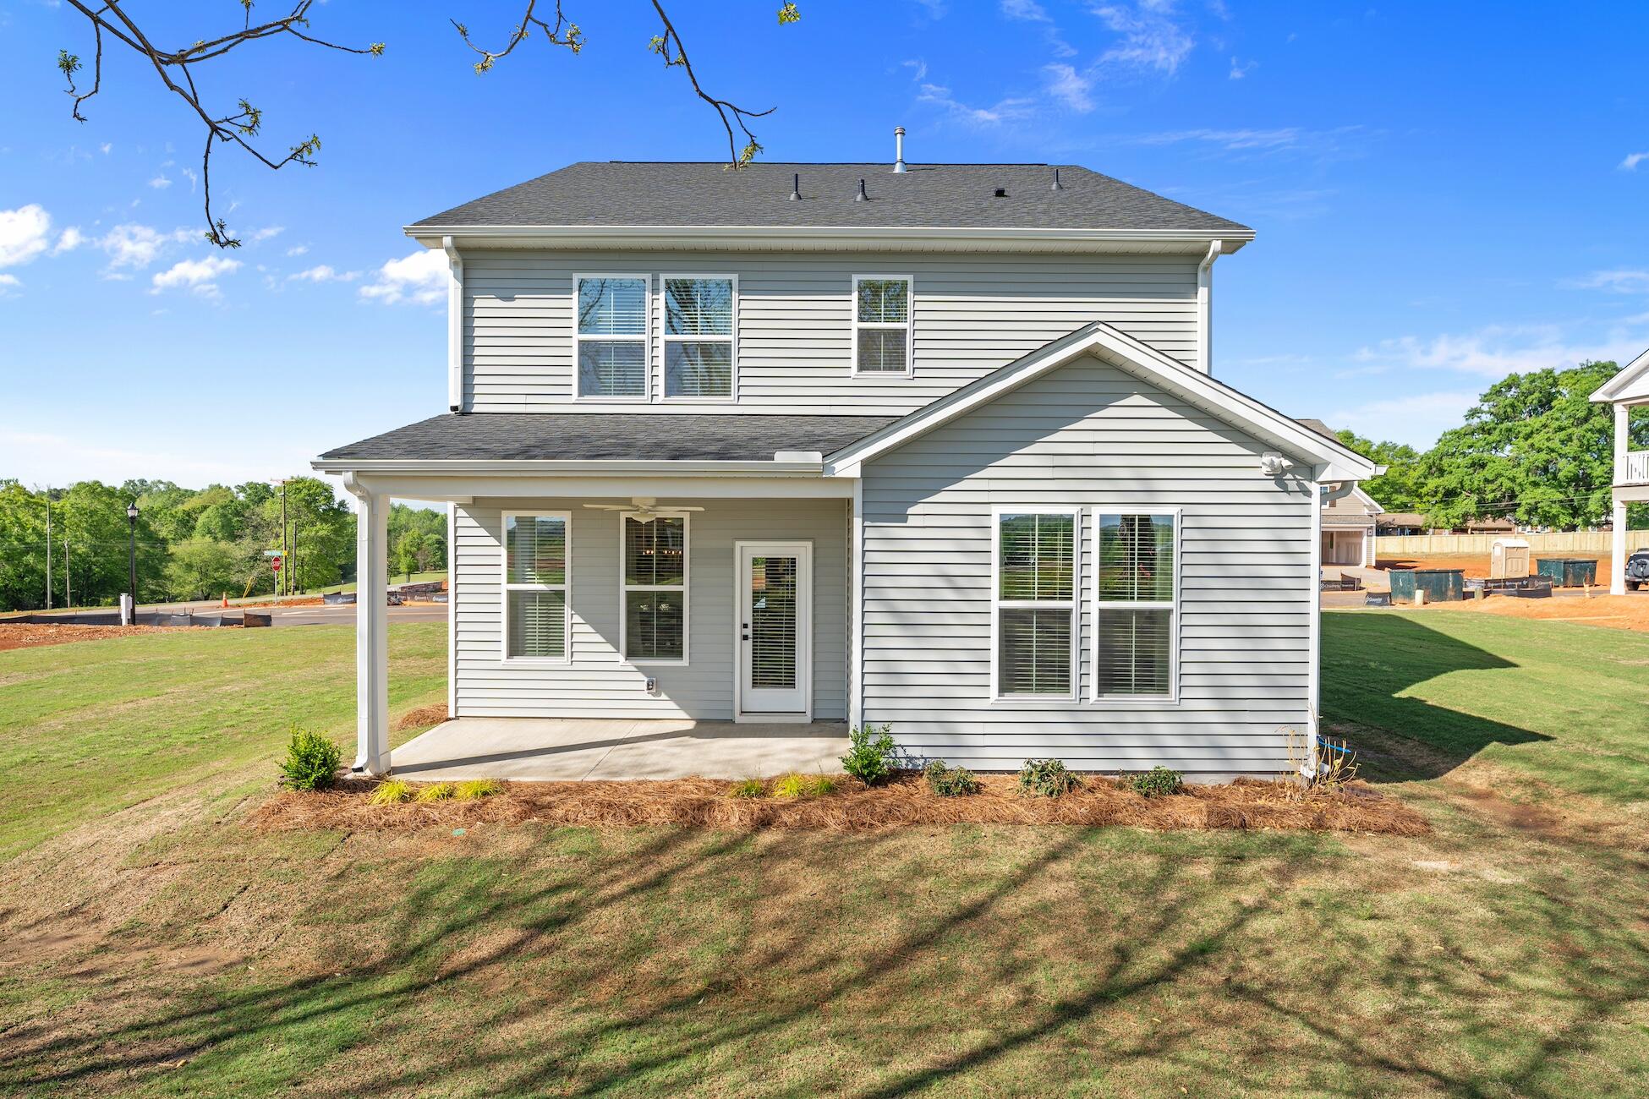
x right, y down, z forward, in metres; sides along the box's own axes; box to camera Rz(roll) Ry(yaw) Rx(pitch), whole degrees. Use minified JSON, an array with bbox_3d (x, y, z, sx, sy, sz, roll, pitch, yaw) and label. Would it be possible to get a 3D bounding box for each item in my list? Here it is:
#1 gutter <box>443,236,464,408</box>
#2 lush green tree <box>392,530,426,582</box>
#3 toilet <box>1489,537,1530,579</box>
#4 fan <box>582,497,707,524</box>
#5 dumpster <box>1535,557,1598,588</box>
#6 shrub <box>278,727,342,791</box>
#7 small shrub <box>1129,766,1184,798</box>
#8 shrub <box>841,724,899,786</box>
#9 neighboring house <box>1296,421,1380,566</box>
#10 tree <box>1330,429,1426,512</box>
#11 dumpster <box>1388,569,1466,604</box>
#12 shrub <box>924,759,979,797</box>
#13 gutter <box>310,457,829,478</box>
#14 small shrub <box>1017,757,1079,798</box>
[{"bbox_3d":[-4.360,-2.610,10.250,0.160,2.000,0.420,0,1,0],"label":"gutter"},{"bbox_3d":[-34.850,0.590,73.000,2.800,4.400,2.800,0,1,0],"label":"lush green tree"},{"bbox_3d":[39.060,0.540,49.500,1.200,2.280,1.150,0,1,6],"label":"toilet"},{"bbox_3d":[-1.917,-0.452,9.250,1.300,0.350,1.300,0,1,0],"label":"fan"},{"bbox_3d":[37.030,1.150,43.330,2.000,1.360,1.400,0,1,-9],"label":"dumpster"},{"bbox_3d":[-4.690,1.909,7.930,0.580,0.590,0.560,0,1,0],"label":"shrub"},{"bbox_3d":[2.973,2.085,7.800,0.490,0.300,0.450,0,1,0],"label":"small shrub"},{"bbox_3d":[0.416,1.871,7.920,0.520,0.580,0.500,0,1,0],"label":"shrub"},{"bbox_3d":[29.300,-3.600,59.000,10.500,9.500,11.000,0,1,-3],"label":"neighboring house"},{"bbox_3d":[71.212,-7.962,112.000,13.000,15.000,12.500,0,1,0],"label":"tree"},{"bbox_3d":[23.140,1.400,33.500,1.860,1.270,1.500,0,1,0],"label":"dumpster"},{"bbox_3d":[1.150,2.055,7.850,0.480,0.300,0.430,0,1,0],"label":"shrub"},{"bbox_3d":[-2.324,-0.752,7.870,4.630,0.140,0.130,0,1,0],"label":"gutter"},{"bbox_3d":[2.015,2.055,7.850,0.530,0.330,0.460,0,1,0],"label":"small shrub"}]

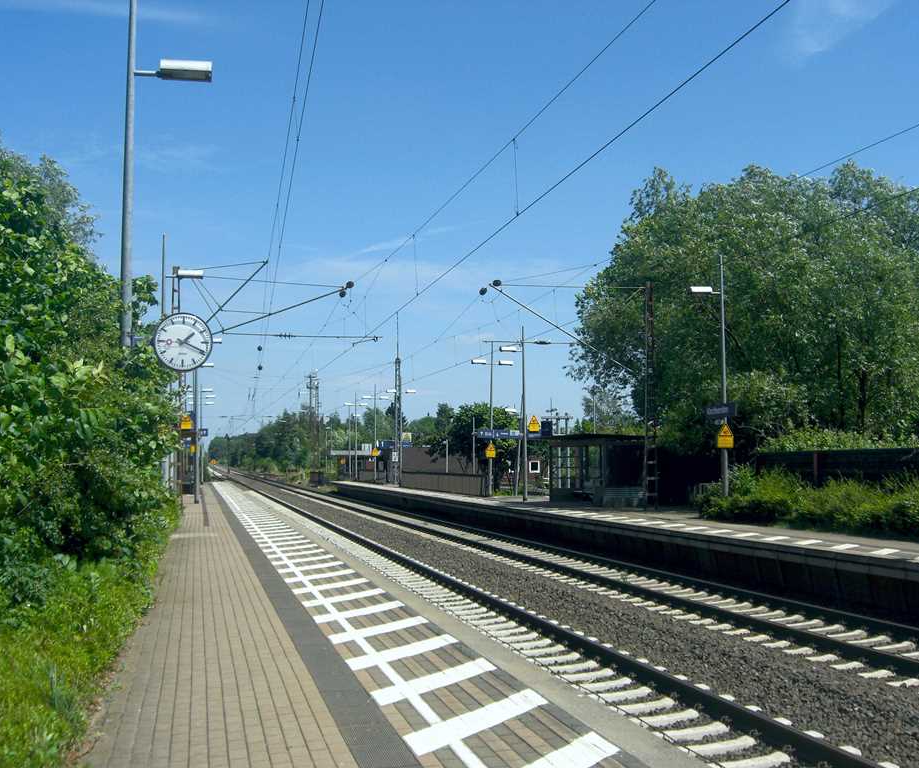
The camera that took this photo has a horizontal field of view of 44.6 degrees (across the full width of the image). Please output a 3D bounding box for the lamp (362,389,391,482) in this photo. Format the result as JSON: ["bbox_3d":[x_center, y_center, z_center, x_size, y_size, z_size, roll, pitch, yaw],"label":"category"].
[{"bbox_3d":[-6.371,3.876,85.500,2.100,7.200,0.350,1,-4,-13],"label":"lamp"}]

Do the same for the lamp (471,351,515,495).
[{"bbox_3d":[1.595,1.790,54.500,2.050,7.100,0.350,1,-4,-13],"label":"lamp"}]

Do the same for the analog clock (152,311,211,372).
[{"bbox_3d":[-3.411,-0.511,13.800,0.735,0.735,0.180,1,-4,-13],"label":"analog clock"}]

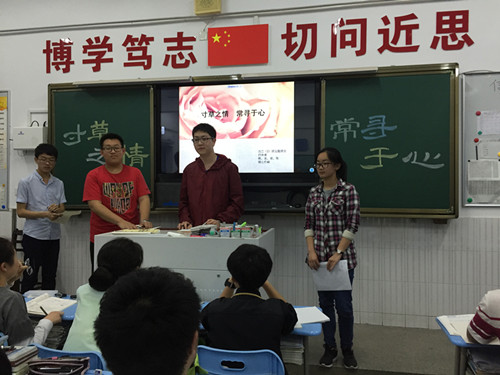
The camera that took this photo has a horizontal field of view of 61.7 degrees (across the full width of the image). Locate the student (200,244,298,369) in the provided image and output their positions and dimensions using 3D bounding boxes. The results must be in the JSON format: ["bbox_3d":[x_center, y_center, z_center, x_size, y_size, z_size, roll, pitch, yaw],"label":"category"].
[{"bbox_3d":[0.003,0.840,1.846,0.440,1.181,0.560,0,1,11],"label":"student"}]

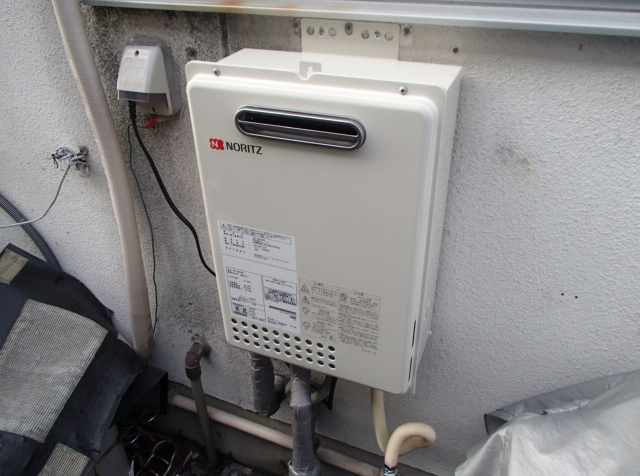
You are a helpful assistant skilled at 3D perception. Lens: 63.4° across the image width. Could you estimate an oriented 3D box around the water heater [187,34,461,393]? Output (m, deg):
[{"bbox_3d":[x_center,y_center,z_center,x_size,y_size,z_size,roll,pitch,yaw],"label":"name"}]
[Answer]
[{"bbox_3d":[0.010,-0.022,0.812,0.350,0.497,0.166,12,35,20],"label":"water heater"}]

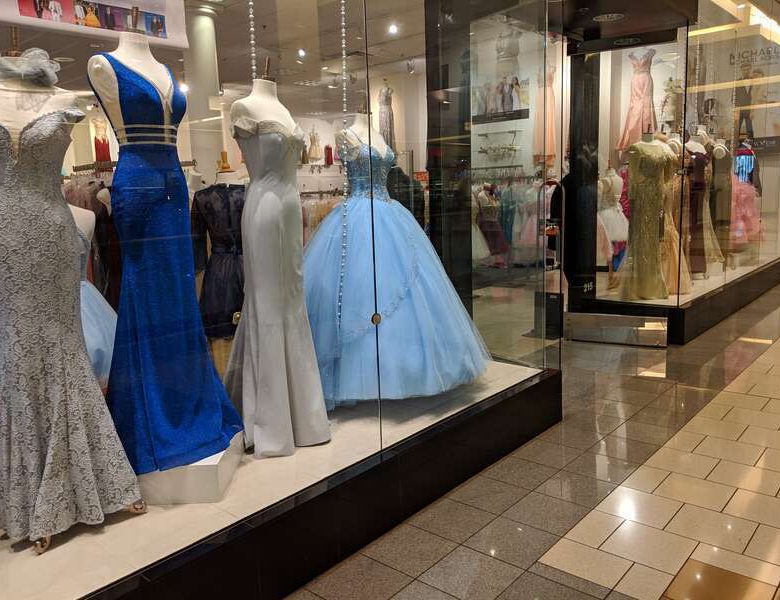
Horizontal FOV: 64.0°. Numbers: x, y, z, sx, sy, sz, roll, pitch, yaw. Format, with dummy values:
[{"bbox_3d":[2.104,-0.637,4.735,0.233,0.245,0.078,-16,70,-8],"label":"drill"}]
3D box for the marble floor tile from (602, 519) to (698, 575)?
[{"bbox_3d":[1.064,1.014,2.560,0.308,0.010,0.305,5,12,42],"label":"marble floor tile"}]

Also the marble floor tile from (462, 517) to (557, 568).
[{"bbox_3d":[0.517,1.026,2.644,0.308,0.010,0.305,5,12,42],"label":"marble floor tile"}]

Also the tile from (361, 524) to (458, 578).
[{"bbox_3d":[0.085,1.039,2.594,0.305,0.012,0.305,6,12,41],"label":"tile"}]

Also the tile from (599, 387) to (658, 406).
[{"bbox_3d":[1.709,0.693,4.393,0.302,0.014,0.302,6,12,41],"label":"tile"}]

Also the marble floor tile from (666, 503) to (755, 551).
[{"bbox_3d":[1.377,0.979,2.670,0.302,0.014,0.302,6,12,41],"label":"marble floor tile"}]

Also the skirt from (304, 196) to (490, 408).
[{"bbox_3d":[-0.121,-0.104,3.963,1.439,1.080,1.411,-2,9,0],"label":"skirt"}]

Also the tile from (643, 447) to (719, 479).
[{"bbox_3d":[1.558,0.870,3.332,0.308,0.010,0.305,5,12,42],"label":"tile"}]

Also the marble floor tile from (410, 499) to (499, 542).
[{"bbox_3d":[0.287,0.996,2.820,0.305,0.012,0.305,6,12,41],"label":"marble floor tile"}]

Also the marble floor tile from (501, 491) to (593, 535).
[{"bbox_3d":[0.717,0.976,2.846,0.305,0.012,0.305,6,12,41],"label":"marble floor tile"}]

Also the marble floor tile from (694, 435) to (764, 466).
[{"bbox_3d":[1.876,0.836,3.453,0.308,0.010,0.305,5,12,42],"label":"marble floor tile"}]

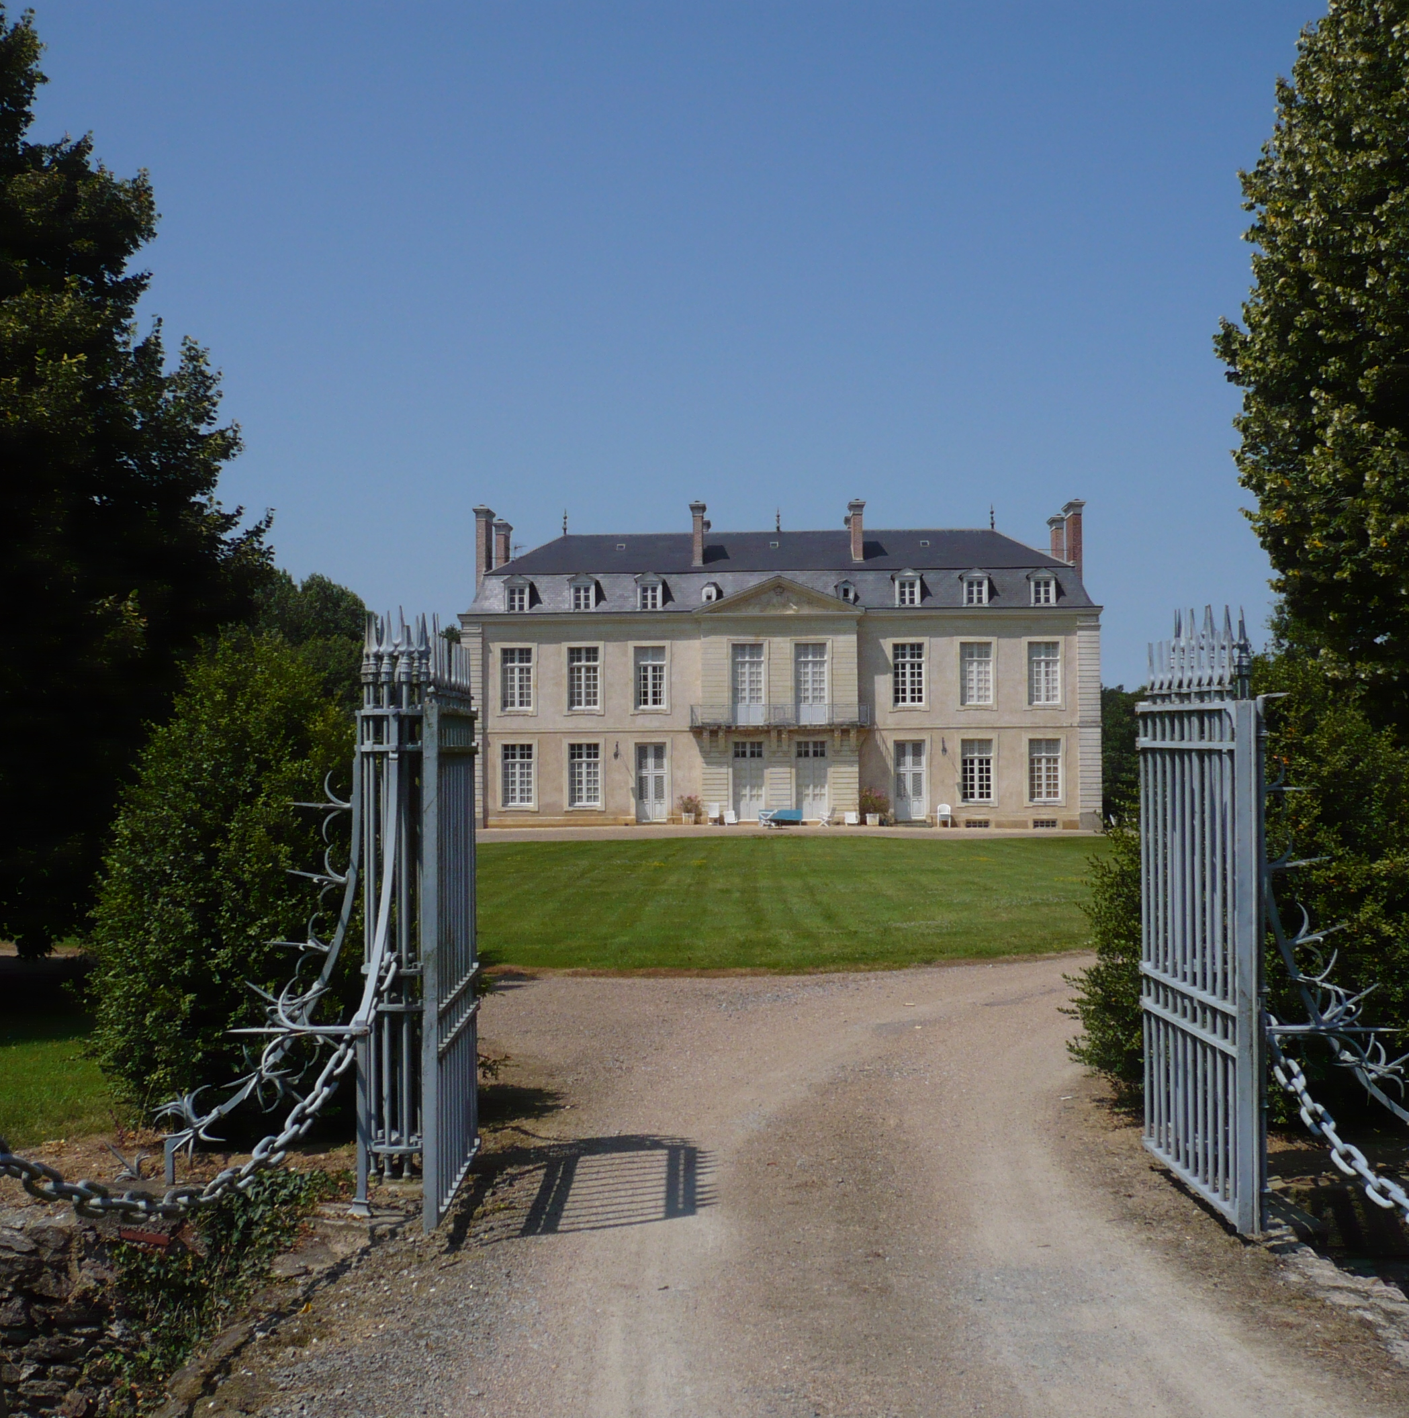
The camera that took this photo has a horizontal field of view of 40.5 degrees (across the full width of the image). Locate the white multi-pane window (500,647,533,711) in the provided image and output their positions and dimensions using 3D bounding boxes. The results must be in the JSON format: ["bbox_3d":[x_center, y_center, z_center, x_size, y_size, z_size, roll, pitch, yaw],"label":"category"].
[{"bbox_3d":[-7.469,-1.161,76.294,1.220,2.470,0.200,-1,-1,1],"label":"white multi-pane window"}]

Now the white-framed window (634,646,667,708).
[{"bbox_3d":[-2.148,-1.212,76.173,1.220,2.470,0.200,-1,-1,1],"label":"white-framed window"}]

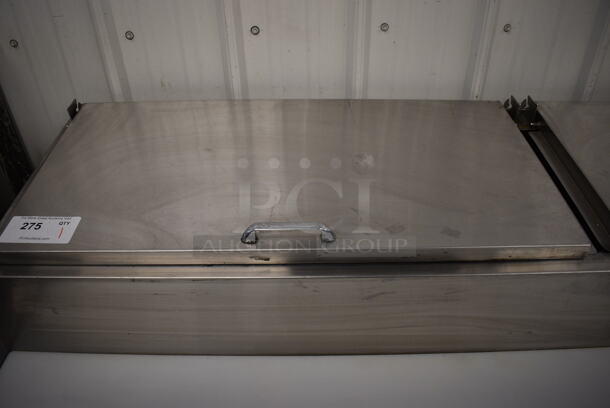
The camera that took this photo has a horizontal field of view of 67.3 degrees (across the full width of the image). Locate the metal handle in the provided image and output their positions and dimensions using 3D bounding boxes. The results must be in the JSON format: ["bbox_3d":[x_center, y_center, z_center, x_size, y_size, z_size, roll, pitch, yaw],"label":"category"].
[{"bbox_3d":[-0.021,0.036,0.573,0.120,0.025,0.014,-1,41,1],"label":"metal handle"}]

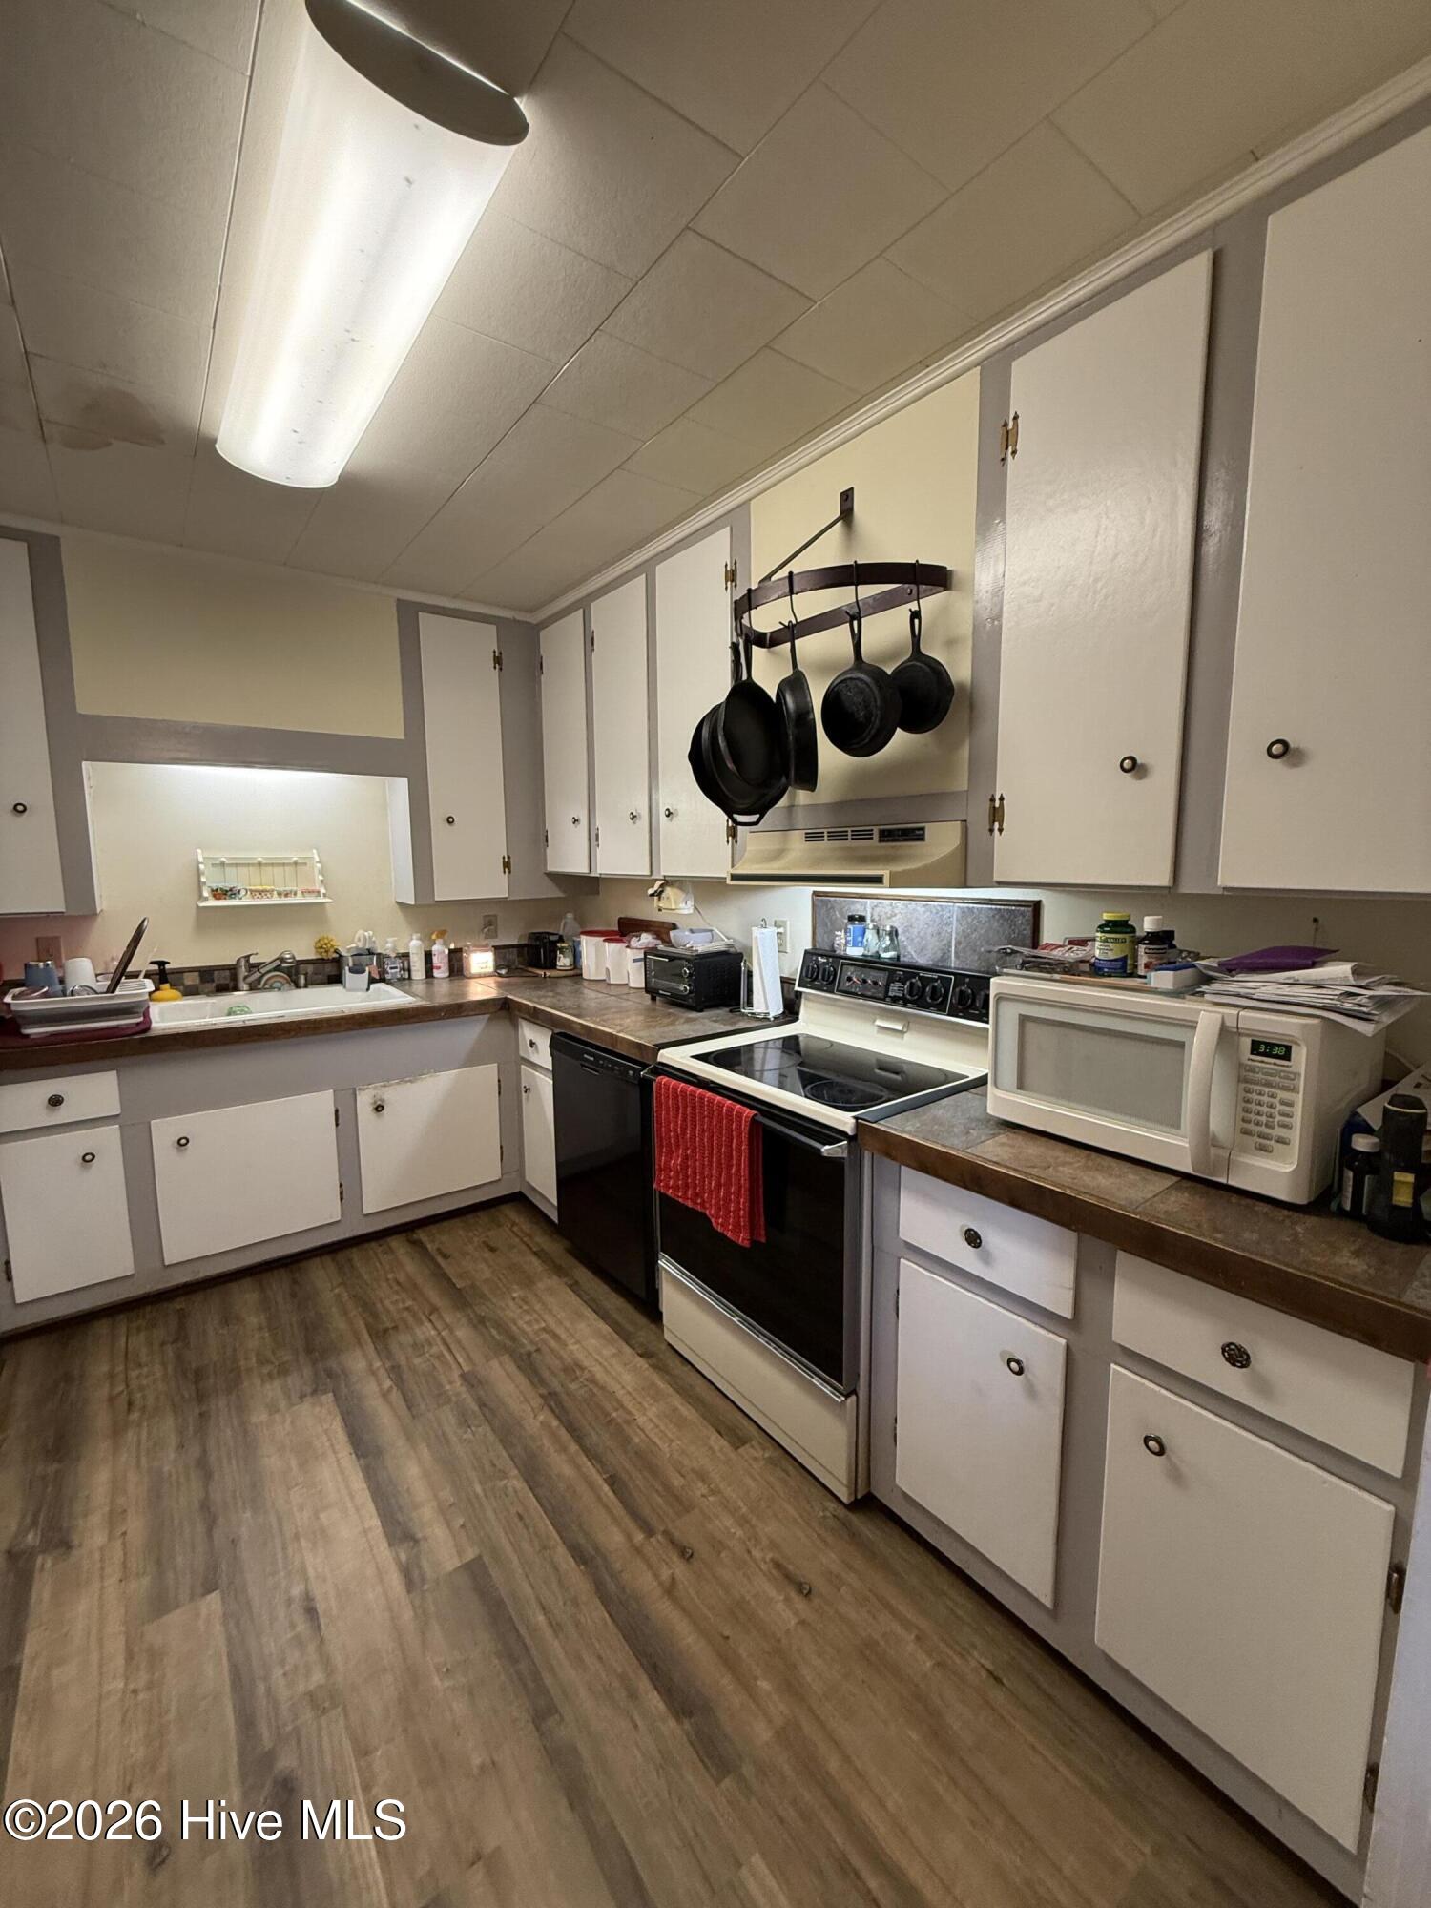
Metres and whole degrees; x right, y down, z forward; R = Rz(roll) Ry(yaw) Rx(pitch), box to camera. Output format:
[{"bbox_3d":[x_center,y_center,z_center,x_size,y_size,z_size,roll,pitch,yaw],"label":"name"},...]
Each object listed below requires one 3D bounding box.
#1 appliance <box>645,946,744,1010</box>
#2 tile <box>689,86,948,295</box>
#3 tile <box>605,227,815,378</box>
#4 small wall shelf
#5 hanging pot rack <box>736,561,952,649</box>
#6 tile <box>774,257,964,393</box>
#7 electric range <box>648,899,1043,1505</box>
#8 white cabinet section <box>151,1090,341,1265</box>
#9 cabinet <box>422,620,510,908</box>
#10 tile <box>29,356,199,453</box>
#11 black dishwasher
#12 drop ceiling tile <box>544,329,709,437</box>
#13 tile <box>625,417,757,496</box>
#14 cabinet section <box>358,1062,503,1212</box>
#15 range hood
[{"bbox_3d":[-0.092,0.093,2.938,0.230,0.200,0.370,-5,8,-33],"label":"appliance"},{"bbox_3d":[0.163,-1.221,1.262,0.305,0.018,0.305,-6,9,-37],"label":"tile"},{"bbox_3d":[-0.018,-1.241,1.490,0.306,0.020,0.307,-6,9,-36],"label":"tile"},{"bbox_3d":[-1.766,-0.302,3.012,0.455,0.210,0.120,-6,9,-37],"label":"small wall shelf"},{"bbox_3d":[0.219,-0.834,1.827,0.255,0.050,0.605,-6,9,-36],"label":"hanging pot rack"},{"bbox_3d":[0.315,-1.251,1.546,0.294,0.020,0.298,-6,9,-36],"label":"tile"},{"bbox_3d":[0.312,0.602,2.124,0.665,1.155,0.755,-6,9,-37],"label":"electric range"},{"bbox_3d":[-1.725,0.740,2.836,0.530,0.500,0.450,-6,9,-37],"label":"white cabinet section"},{"bbox_3d":[-1.124,-0.814,3.341,0.325,1.150,0.310,-6,9,-37],"label":"cabinet"},{"bbox_3d":[-1.375,-1.264,1.780,0.306,0.020,0.302,-6,9,-36],"label":"tile"},{"bbox_3d":[-0.179,0.693,2.757,0.580,0.825,0.610,-6,9,-37],"label":"black dishwasher"},{"bbox_3d":[-0.206,-1.277,1.747,0.305,0.018,0.305,-6,9,-37],"label":"drop ceiling tile"},{"bbox_3d":[-0.050,-1.307,2.030,0.294,0.020,0.303,-6,9,-36],"label":"tile"},{"bbox_3d":[-1.237,0.682,3.176,0.522,0.480,0.500,-6,9,-36],"label":"cabinet section"},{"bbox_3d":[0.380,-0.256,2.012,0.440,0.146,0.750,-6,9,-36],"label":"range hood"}]

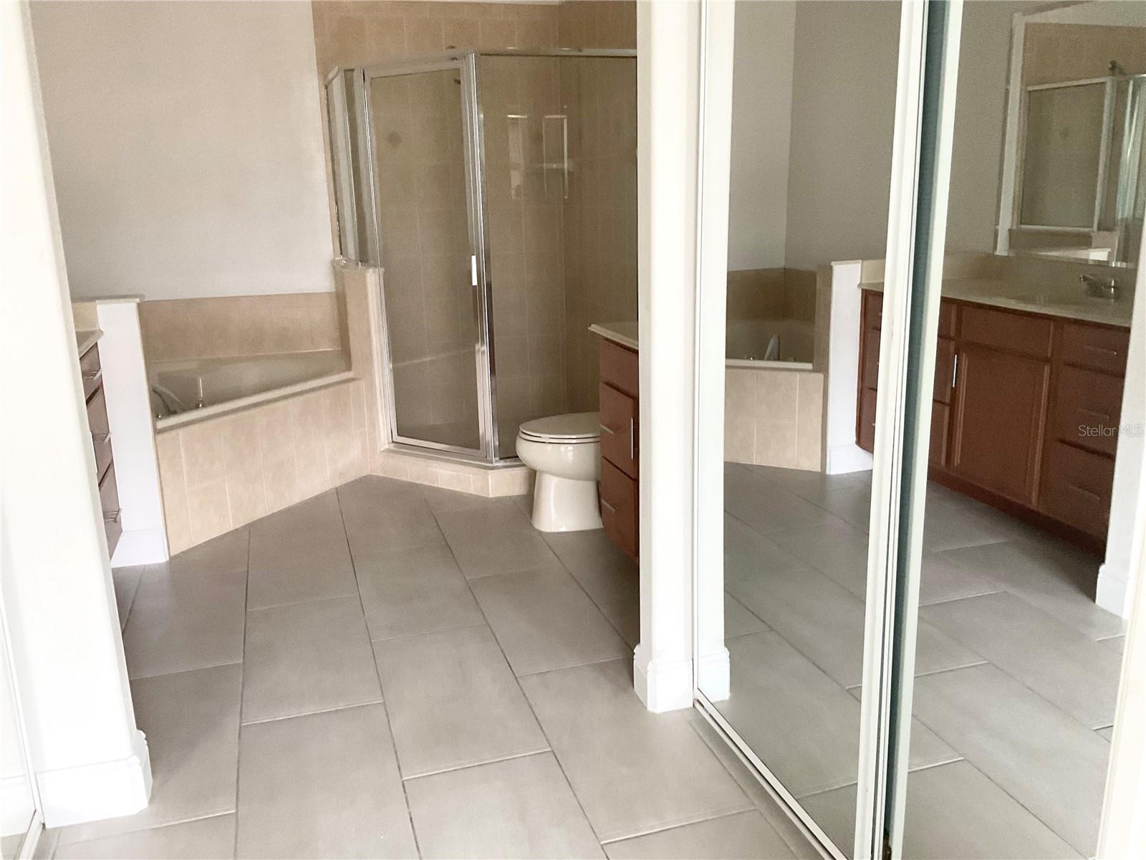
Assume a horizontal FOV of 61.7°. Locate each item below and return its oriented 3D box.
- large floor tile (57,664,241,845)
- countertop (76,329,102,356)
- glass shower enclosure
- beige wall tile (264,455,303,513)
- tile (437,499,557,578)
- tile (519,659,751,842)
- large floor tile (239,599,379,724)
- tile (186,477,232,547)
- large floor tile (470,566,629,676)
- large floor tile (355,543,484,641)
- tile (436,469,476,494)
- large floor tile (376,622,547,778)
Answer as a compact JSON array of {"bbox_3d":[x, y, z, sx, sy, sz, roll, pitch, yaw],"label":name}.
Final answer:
[{"bbox_3d":[-1.095,0.834,2.576,0.386,0.010,0.772,-5,15,-16],"label":"large floor tile"},{"bbox_3d":[-1.769,-0.142,2.761,0.560,0.035,1.509,-5,15,-16],"label":"countertop"},{"bbox_3d":[-0.468,-0.887,4.935,1.344,1.802,1.437,-5,15,-16],"label":"glass shower enclosure"},{"bbox_3d":[-1.322,0.248,4.349,0.010,0.243,0.203,7,16,28],"label":"beige wall tile"},{"bbox_3d":[-0.328,0.453,3.993,0.386,0.010,0.772,-5,15,-16],"label":"tile"},{"bbox_3d":[0.131,0.817,2.558,0.386,0.010,0.772,-5,15,-16],"label":"tile"},{"bbox_3d":[-0.840,0.707,3.048,0.386,0.010,0.772,-5,15,-16],"label":"large floor tile"},{"bbox_3d":[-1.517,0.343,3.999,0.010,0.240,0.204,7,16,28],"label":"tile"},{"bbox_3d":[-0.098,0.635,3.275,0.386,0.010,0.772,-5,15,-16],"label":"large floor tile"},{"bbox_3d":[-0.583,0.582,3.516,0.386,0.010,0.772,-5,15,-16],"label":"large floor tile"},{"bbox_3d":[-0.558,0.254,4.588,0.197,0.086,0.010,7,17,29],"label":"tile"},{"bbox_3d":[-0.353,0.763,2.798,0.386,0.010,0.772,-5,15,-16],"label":"large floor tile"}]

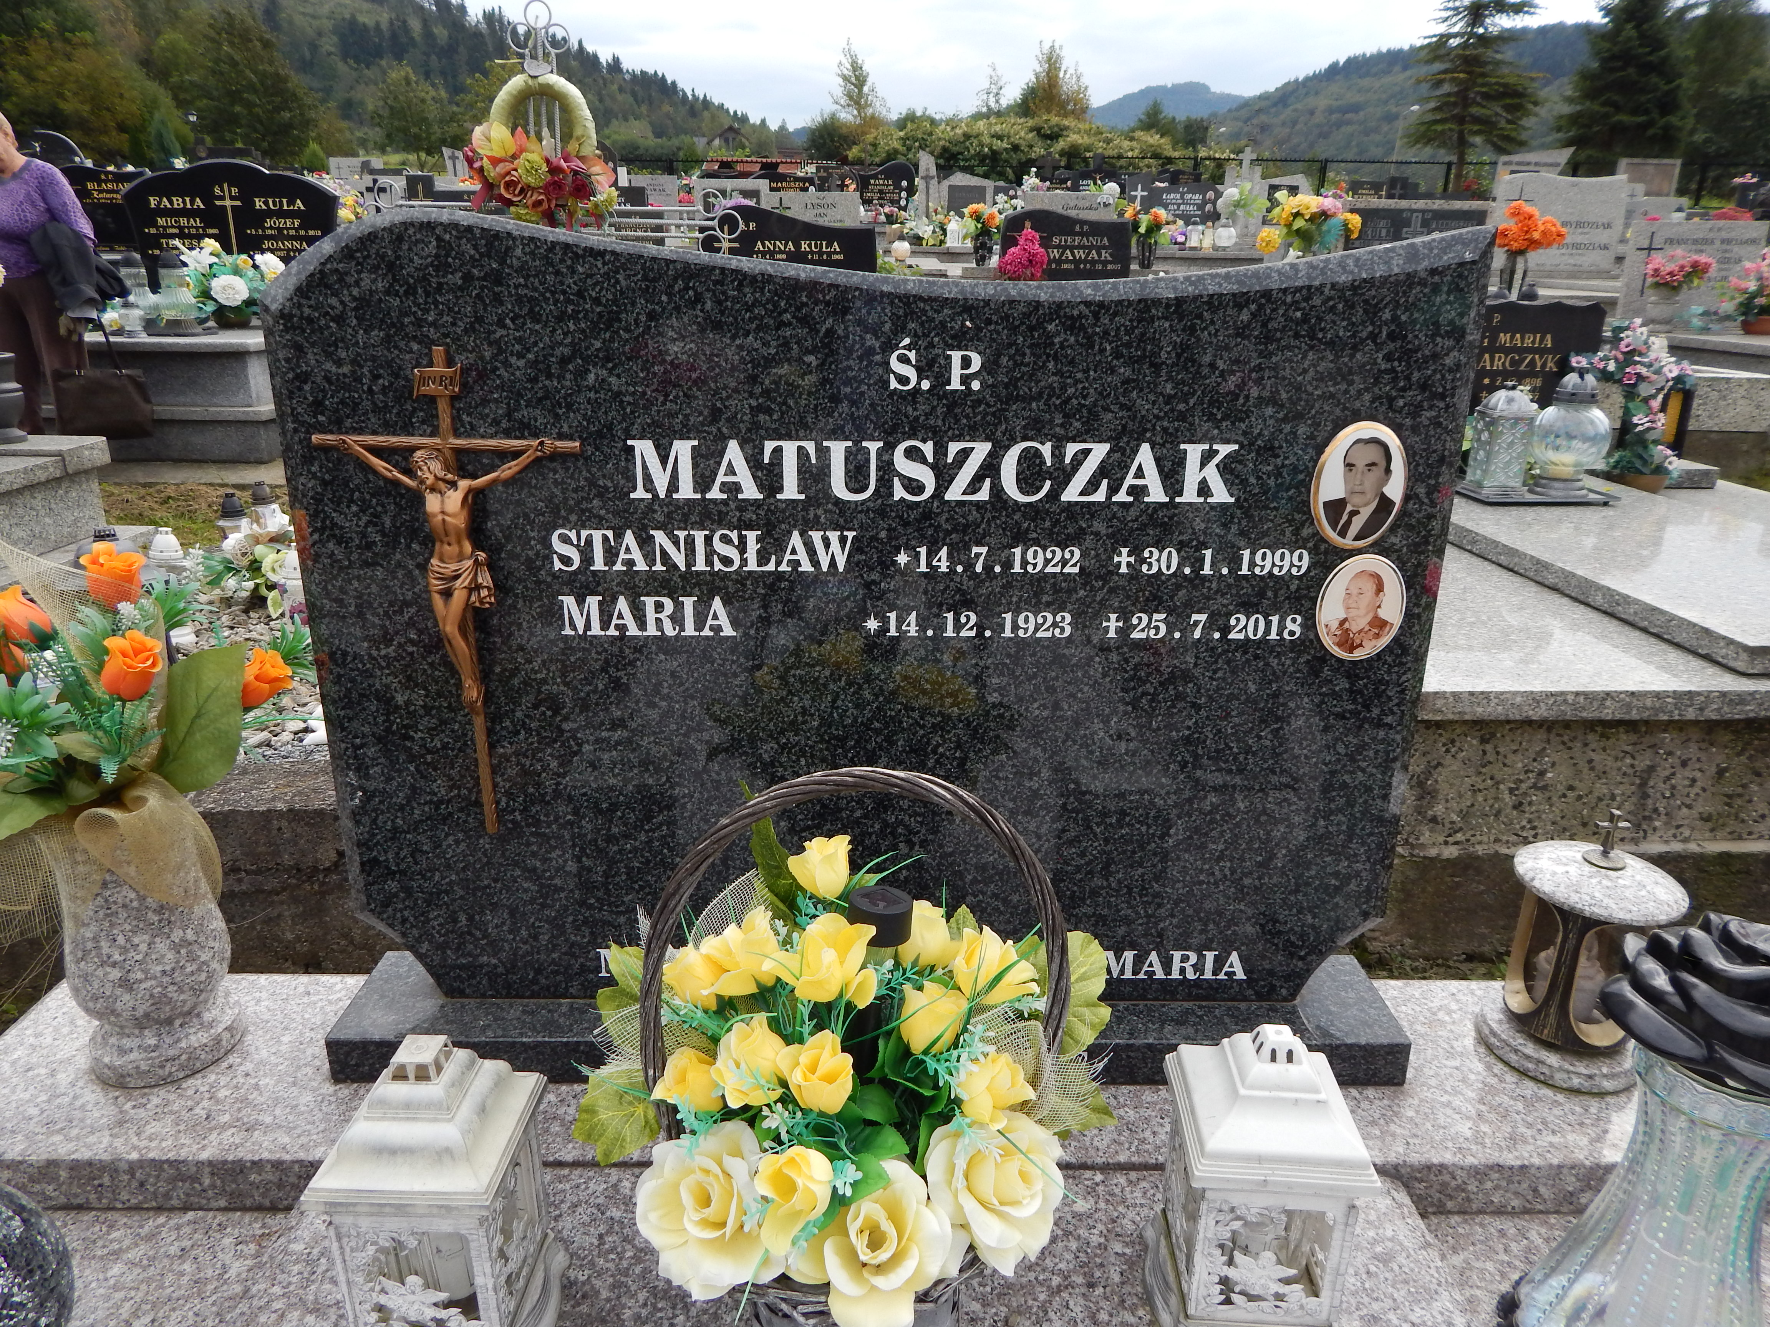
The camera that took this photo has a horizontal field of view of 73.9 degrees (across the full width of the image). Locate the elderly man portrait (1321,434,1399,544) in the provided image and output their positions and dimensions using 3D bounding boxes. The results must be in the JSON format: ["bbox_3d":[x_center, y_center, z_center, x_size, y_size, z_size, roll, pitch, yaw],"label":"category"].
[{"bbox_3d":[0.442,-0.161,1.086,0.072,0.101,0.008,0,17,0],"label":"elderly man portrait"}]

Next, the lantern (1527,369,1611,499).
[{"bbox_3d":[1.378,-0.471,2.368,0.158,0.240,0.158,0,17,0],"label":"lantern"}]

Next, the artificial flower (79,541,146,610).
[{"bbox_3d":[-0.734,-0.084,1.116,0.054,0.062,0.054,0,17,0],"label":"artificial flower"}]

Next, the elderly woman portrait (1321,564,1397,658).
[{"bbox_3d":[0.456,-0.048,1.121,0.069,0.087,0.008,0,17,0],"label":"elderly woman portrait"}]

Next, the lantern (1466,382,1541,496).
[{"bbox_3d":[1.246,-0.462,2.380,0.133,0.216,0.133,0,17,0],"label":"lantern"}]

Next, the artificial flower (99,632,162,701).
[{"bbox_3d":[-0.697,0.001,1.087,0.050,0.063,0.050,0,17,0],"label":"artificial flower"}]

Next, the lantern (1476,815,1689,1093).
[{"bbox_3d":[0.720,0.279,1.207,0.165,0.272,0.165,0,17,0],"label":"lantern"}]

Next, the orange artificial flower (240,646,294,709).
[{"bbox_3d":[-0.603,0.013,1.142,0.052,0.058,0.052,25,16,-8],"label":"orange artificial flower"}]

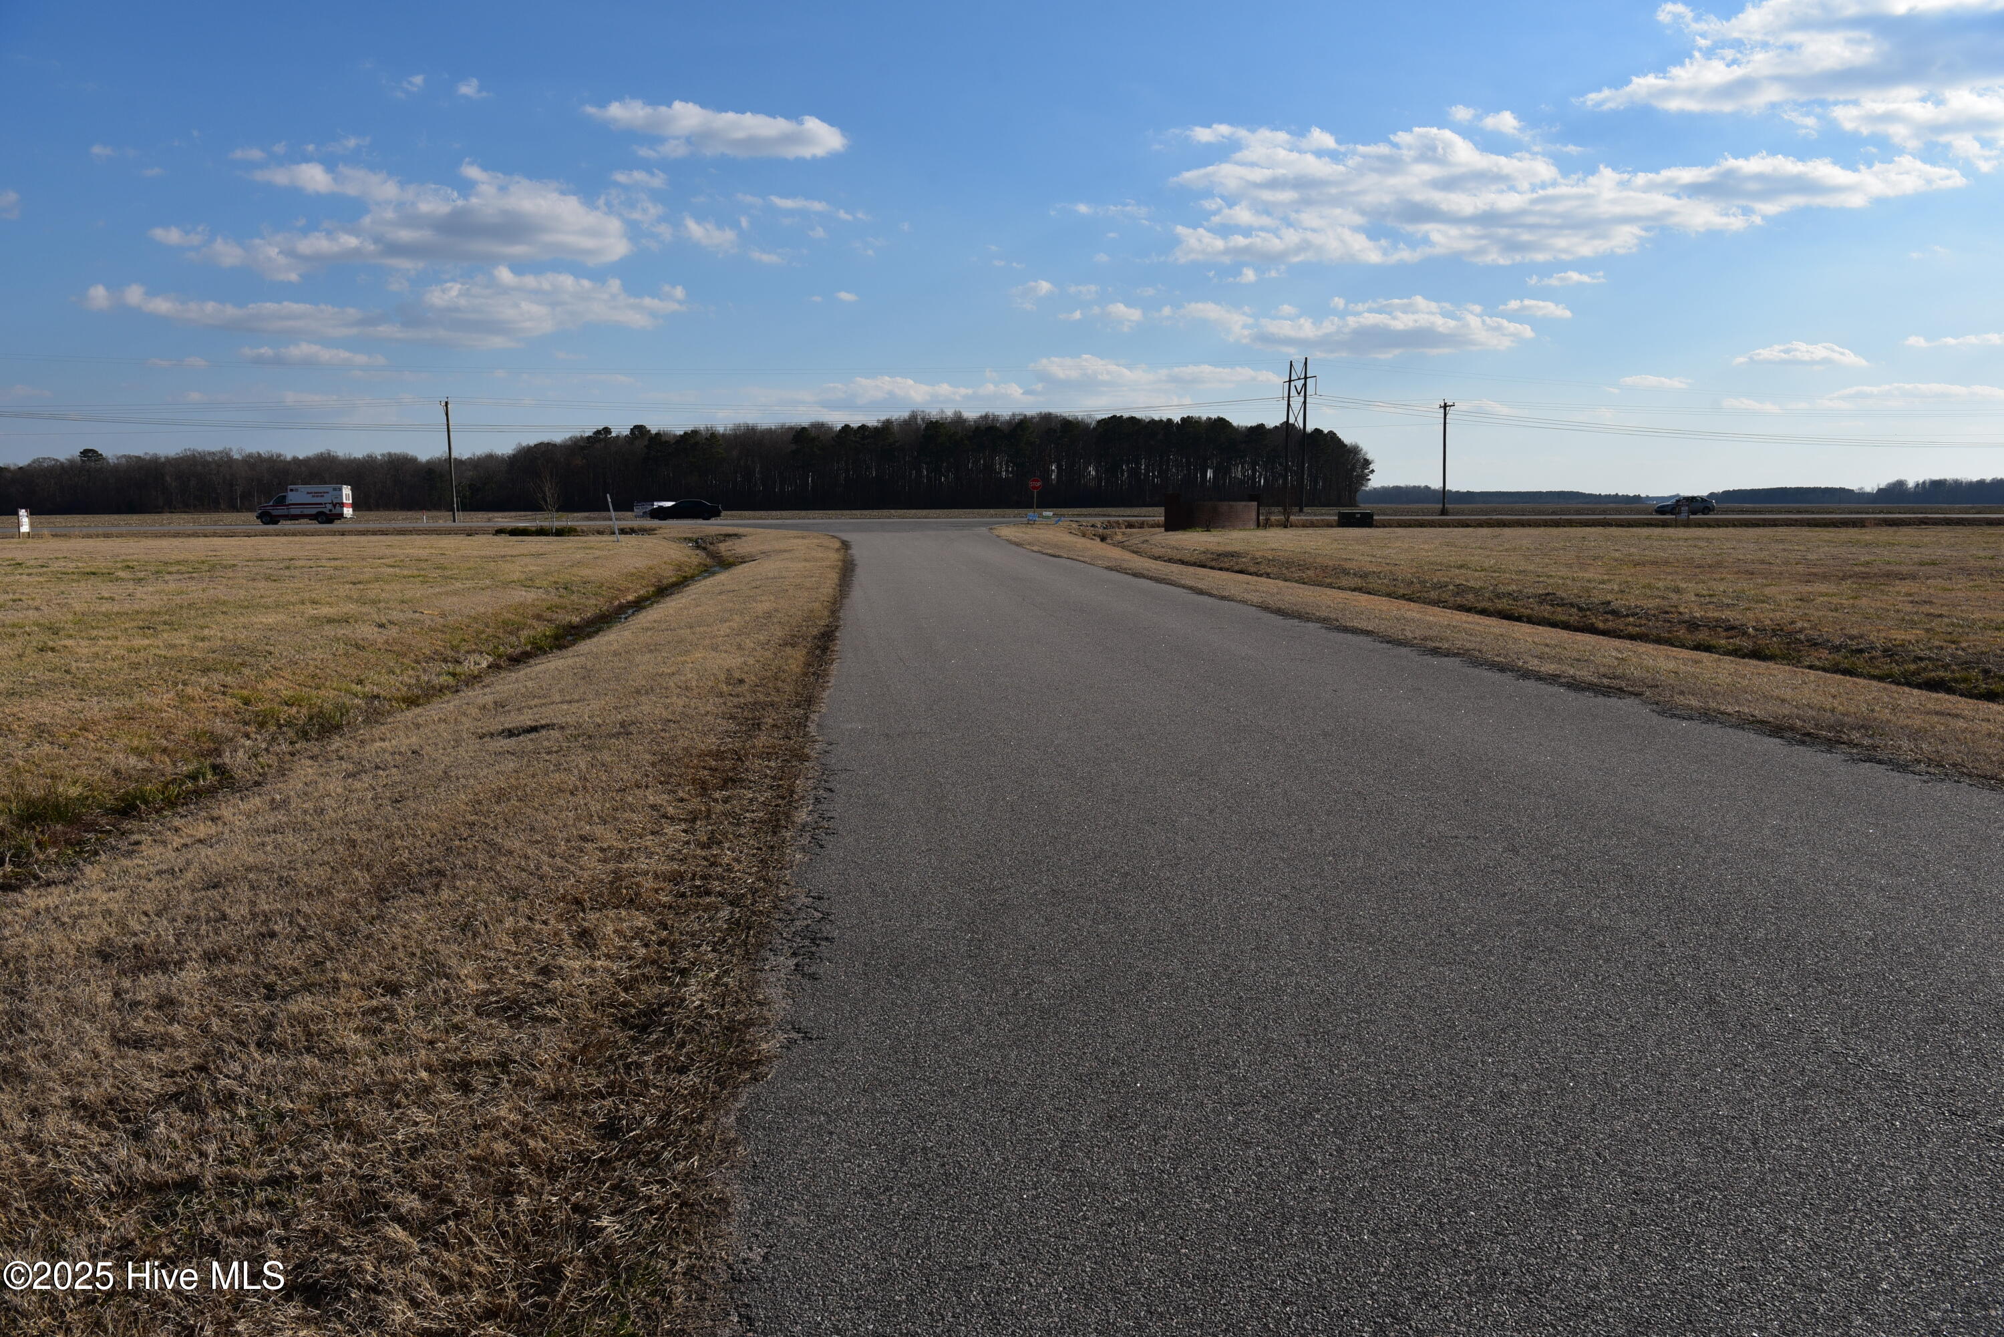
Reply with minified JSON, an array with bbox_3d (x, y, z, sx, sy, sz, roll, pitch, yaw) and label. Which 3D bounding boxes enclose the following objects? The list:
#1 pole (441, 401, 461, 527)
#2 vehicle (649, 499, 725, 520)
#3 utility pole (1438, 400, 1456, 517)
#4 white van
[{"bbox_3d":[-40.048,-15.037,113.000,0.350,9.170,2.200,-1,6,-7],"label":"pole"},{"bbox_3d":[-22.085,-11.129,109.300,4.980,1.470,1.880,-1,6,-7],"label":"vehicle"},{"bbox_3d":[34.926,-16.536,122.500,0.350,9.150,2.400,-1,6,-7],"label":"utility pole"},{"bbox_3d":[-47.671,-11.185,106.800,5.850,2.660,2.350,-1,6,-7],"label":"white van"}]

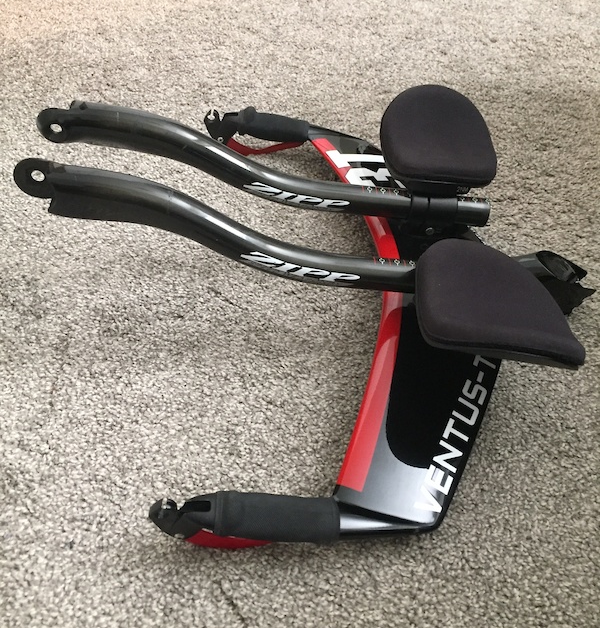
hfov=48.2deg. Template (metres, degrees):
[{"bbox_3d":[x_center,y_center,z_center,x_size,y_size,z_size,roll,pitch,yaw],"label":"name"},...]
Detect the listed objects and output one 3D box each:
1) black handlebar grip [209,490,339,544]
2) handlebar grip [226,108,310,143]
[{"bbox_3d":[-0.013,0.114,0.376,0.073,0.027,0.026,6,46,-9],"label":"black handlebar grip"},{"bbox_3d":[-0.029,-0.182,0.653,0.080,0.028,0.026,6,46,-9],"label":"handlebar grip"}]

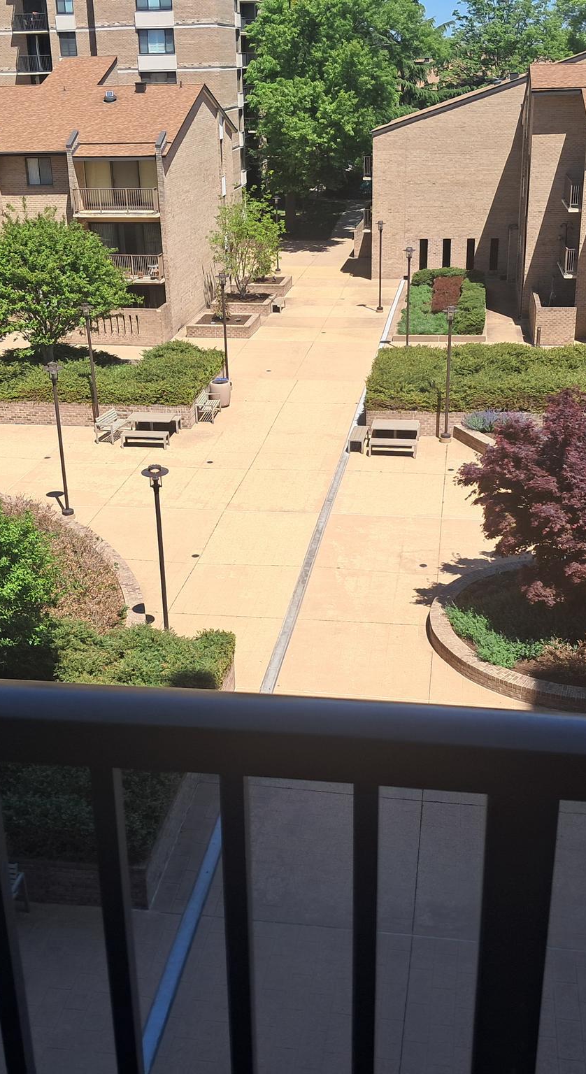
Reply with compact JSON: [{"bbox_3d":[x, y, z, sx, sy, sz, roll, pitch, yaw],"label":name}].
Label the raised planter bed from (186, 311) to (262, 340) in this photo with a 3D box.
[{"bbox_3d":[-3.011,-9.263,48.894,2.787,0.489,2.548,2,23,8],"label":"raised planter bed"}]

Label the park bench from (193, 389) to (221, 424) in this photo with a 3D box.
[{"bbox_3d":[-2.803,-4.277,36.481,0.582,0.811,1.352,2,23,8],"label":"park bench"}]

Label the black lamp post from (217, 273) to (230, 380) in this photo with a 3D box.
[{"bbox_3d":[-2.392,-7.394,40.303,0.520,4.184,0.520,2,22,8],"label":"black lamp post"}]

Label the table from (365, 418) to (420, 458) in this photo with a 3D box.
[{"bbox_3d":[3.080,-2.947,33.770,1.420,0.750,1.500,2,22,8],"label":"table"}]

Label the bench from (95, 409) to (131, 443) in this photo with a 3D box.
[{"bbox_3d":[-5.670,-3.524,35.573,0.578,0.835,1.332,6,23,18],"label":"bench"}]

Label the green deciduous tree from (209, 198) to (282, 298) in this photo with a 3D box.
[{"bbox_3d":[-2.242,-13.404,52.446,3.536,4.368,3.380,2,23,8],"label":"green deciduous tree"}]

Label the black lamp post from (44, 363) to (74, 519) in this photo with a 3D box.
[{"bbox_3d":[-5.940,-2.457,28.662,0.520,4.184,0.520,2,22,8],"label":"black lamp post"}]

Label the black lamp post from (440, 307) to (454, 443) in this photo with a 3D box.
[{"bbox_3d":[4.722,-4.899,33.878,0.520,4.184,0.520,2,22,8],"label":"black lamp post"}]

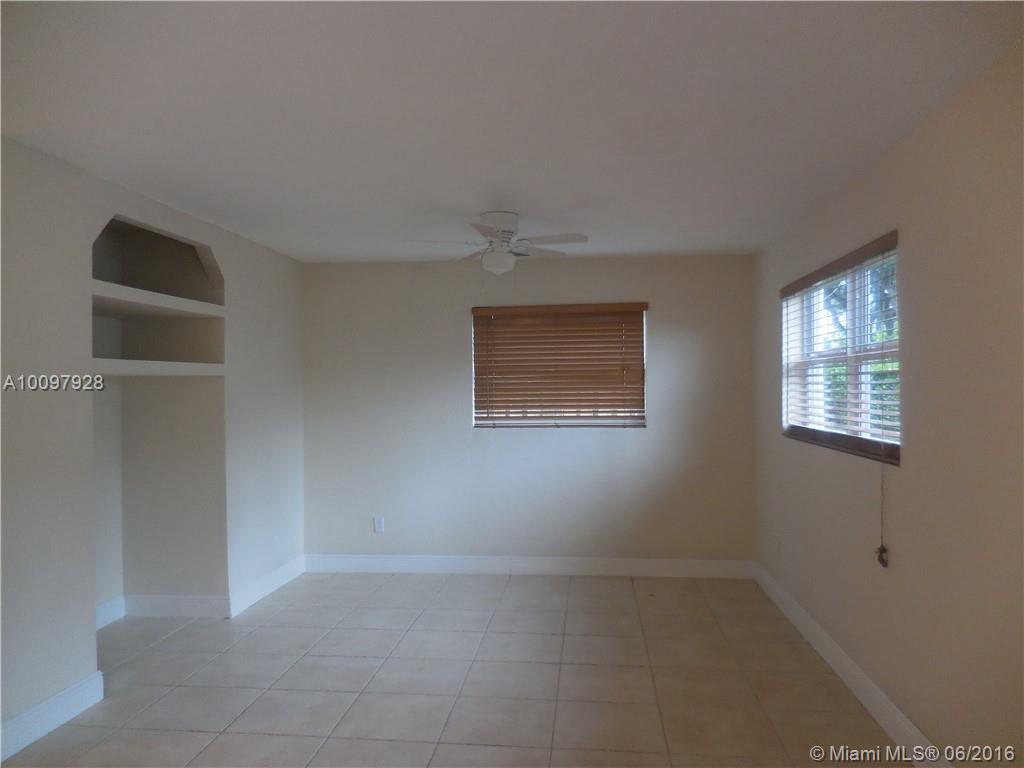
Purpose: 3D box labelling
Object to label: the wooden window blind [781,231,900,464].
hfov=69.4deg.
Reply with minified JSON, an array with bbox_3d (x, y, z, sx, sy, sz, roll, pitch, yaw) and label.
[{"bbox_3d":[1.568,-0.133,3.657,0.080,0.900,1.730,0,0,6],"label":"wooden window blind"}]

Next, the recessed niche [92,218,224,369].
[{"bbox_3d":[-2.214,-0.431,4.077,0.680,0.790,1.237,0,0,6],"label":"recessed niche"}]

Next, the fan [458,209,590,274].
[{"bbox_3d":[-0.070,-0.806,4.290,1.060,0.347,1.060,0,0,6],"label":"fan"}]

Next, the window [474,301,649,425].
[{"bbox_3d":[0.361,-0.133,5.628,1.335,0.925,0.080,0,0,6],"label":"window"}]

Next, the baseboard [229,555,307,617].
[{"bbox_3d":[-1.715,1.414,5.267,0.020,0.138,1.200,0,0,6],"label":"baseboard"}]

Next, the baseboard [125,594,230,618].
[{"bbox_3d":[-2.121,1.412,4.696,0.680,0.138,0.020,0,0,6],"label":"baseboard"}]

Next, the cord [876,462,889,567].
[{"bbox_3d":[1.490,0.524,2.966,0.040,0.425,0.040,0,0,6],"label":"cord"}]

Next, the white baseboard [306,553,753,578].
[{"bbox_3d":[0.079,1.406,5.696,3.450,0.138,0.020,0,0,6],"label":"white baseboard"}]

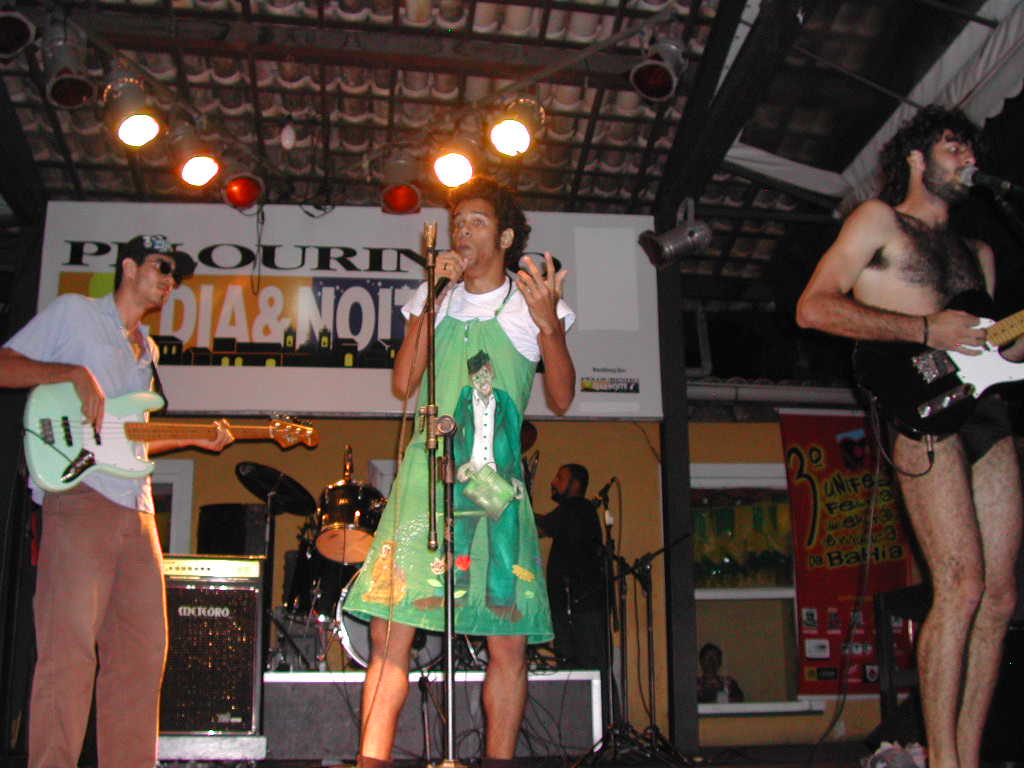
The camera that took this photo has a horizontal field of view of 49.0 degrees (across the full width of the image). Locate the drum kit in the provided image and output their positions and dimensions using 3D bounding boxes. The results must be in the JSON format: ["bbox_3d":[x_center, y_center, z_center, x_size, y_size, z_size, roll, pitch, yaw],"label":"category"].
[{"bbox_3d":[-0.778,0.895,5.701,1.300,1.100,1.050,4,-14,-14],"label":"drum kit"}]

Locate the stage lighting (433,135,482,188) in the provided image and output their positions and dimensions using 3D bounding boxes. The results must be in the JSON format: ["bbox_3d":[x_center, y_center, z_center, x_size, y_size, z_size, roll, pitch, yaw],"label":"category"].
[{"bbox_3d":[-0.243,-1.095,5.363,0.205,0.320,0.215,-3,-54,14],"label":"stage lighting"}]

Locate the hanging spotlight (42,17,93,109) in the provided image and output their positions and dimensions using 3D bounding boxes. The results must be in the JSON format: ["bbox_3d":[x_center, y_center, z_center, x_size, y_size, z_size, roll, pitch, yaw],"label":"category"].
[{"bbox_3d":[-1.788,-1.310,4.532,0.215,0.320,0.205,-28,-26,29],"label":"hanging spotlight"}]

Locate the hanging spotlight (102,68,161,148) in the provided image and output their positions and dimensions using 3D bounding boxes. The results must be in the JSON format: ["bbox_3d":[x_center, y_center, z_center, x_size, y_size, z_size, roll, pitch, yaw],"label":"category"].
[{"bbox_3d":[-1.672,-1.217,4.927,0.215,0.320,0.205,-44,-35,24],"label":"hanging spotlight"}]

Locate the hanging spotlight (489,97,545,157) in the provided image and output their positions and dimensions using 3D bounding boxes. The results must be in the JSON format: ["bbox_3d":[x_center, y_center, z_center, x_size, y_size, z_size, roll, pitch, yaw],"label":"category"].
[{"bbox_3d":[0.031,-1.174,5.025,0.205,0.320,0.215,-4,-56,17],"label":"hanging spotlight"}]

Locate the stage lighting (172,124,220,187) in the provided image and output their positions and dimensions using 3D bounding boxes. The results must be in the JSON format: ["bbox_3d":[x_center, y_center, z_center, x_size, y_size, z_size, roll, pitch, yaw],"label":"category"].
[{"bbox_3d":[-1.518,-1.111,5.331,0.205,0.320,0.215,14,-55,-45],"label":"stage lighting"}]

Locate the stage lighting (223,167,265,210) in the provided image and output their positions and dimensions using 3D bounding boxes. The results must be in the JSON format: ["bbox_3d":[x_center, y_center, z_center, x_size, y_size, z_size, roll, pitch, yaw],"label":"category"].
[{"bbox_3d":[-1.353,-1.028,5.598,0.205,0.320,0.215,6,-60,-24],"label":"stage lighting"}]

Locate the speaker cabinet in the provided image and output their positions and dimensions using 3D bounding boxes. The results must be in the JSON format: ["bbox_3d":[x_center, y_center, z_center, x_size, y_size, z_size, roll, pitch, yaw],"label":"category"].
[{"bbox_3d":[-1.289,1.098,4.700,0.500,0.710,0.360,3,-14,-11],"label":"speaker cabinet"}]

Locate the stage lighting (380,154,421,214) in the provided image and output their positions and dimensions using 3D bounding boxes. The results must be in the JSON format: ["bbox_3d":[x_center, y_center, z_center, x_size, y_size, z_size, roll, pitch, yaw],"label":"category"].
[{"bbox_3d":[-0.564,-1.037,5.664,0.205,0.320,0.215,2,-44,-9],"label":"stage lighting"}]

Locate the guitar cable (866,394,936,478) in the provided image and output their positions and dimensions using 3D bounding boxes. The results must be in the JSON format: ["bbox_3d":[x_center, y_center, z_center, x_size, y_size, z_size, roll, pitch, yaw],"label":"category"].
[{"bbox_3d":[0.952,0.128,2.749,0.170,0.205,0.100,-4,-14,17],"label":"guitar cable"}]

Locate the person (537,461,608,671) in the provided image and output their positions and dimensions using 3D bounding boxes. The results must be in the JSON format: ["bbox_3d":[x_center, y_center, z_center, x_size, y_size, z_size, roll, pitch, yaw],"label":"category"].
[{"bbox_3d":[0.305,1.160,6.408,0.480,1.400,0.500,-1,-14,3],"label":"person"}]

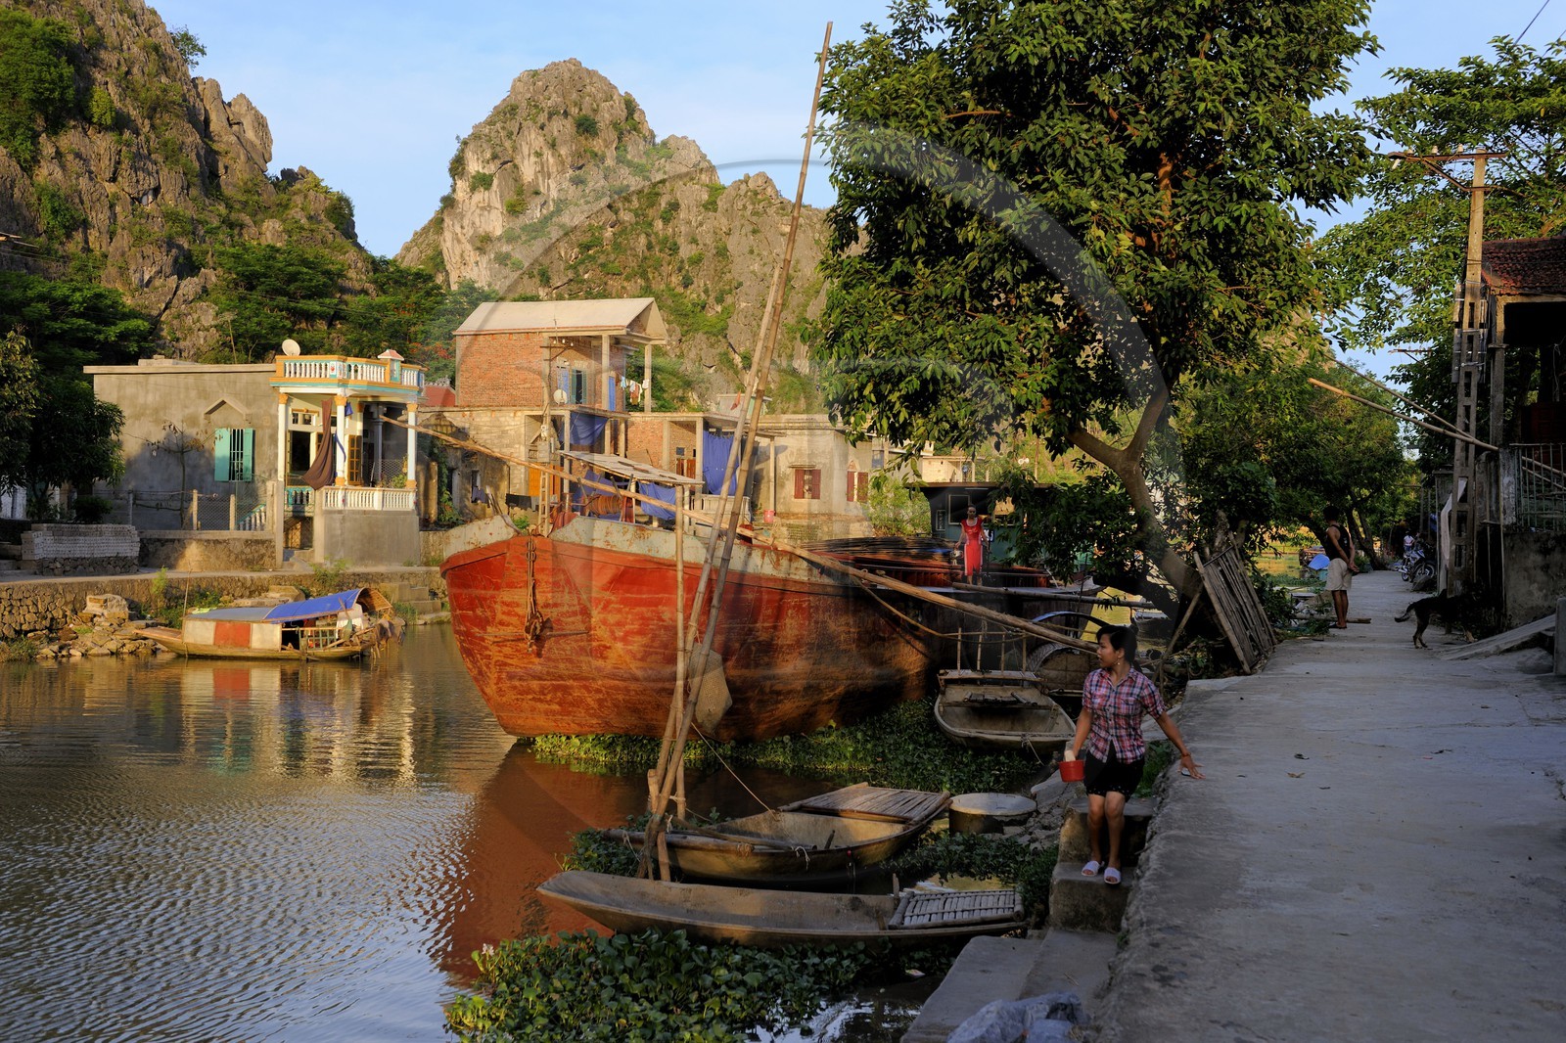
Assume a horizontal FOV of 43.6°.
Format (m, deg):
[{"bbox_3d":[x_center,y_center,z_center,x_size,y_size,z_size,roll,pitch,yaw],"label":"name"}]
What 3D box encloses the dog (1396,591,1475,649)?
[{"bbox_3d":[7.580,1.150,22.800,1.000,0.640,0.270,0,0,-15],"label":"dog"}]

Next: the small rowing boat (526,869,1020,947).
[{"bbox_3d":[-0.030,2.480,12.250,3.000,0.520,1.100,0,0,2],"label":"small rowing boat"}]

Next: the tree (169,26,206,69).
[{"bbox_3d":[-42.600,-33.900,140.000,2.800,3.200,2.700,0,0,0],"label":"tree"}]

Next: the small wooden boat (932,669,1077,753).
[{"bbox_3d":[2.500,2.210,22.300,1.450,0.650,3.600,0,0,5],"label":"small wooden boat"}]

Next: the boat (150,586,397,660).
[{"bbox_3d":[-10.300,2.070,38.800,5.300,1.500,1.500,0,0,18],"label":"boat"}]

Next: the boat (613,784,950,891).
[{"bbox_3d":[0.140,2.310,14.600,1.250,0.520,2.700,0,0,41],"label":"boat"}]

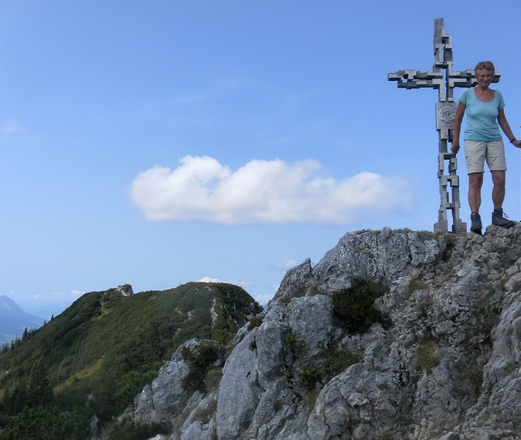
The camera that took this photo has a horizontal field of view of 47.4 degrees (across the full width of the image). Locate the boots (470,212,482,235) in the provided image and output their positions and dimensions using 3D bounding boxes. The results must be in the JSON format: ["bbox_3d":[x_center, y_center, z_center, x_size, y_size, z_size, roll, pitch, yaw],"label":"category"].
[{"bbox_3d":[2.011,0.033,5.530,0.100,0.155,0.270,-2,9,14],"label":"boots"}]

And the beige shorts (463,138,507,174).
[{"bbox_3d":[2.157,-0.617,5.680,0.380,0.390,0.260,-1,-7,10],"label":"beige shorts"}]

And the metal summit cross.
[{"bbox_3d":[1.872,-0.957,5.980,1.130,2.200,0.200,0,-7,1],"label":"metal summit cross"}]

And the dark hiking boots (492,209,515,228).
[{"bbox_3d":[2.265,-0.016,5.530,0.100,0.155,0.270,2,1,-18],"label":"dark hiking boots"}]

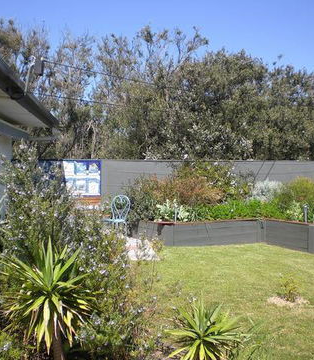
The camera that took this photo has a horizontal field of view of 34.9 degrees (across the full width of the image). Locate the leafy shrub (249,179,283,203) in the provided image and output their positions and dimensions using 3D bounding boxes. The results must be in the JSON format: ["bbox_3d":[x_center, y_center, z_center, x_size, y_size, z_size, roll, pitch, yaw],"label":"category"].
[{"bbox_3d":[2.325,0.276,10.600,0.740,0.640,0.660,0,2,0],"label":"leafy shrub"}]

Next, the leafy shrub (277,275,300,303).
[{"bbox_3d":[1.488,1.228,5.650,0.260,0.320,0.260,0,2,0],"label":"leafy shrub"}]

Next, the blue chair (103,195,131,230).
[{"bbox_3d":[-0.724,0.729,9.100,0.420,0.900,0.470,1,2,32],"label":"blue chair"}]

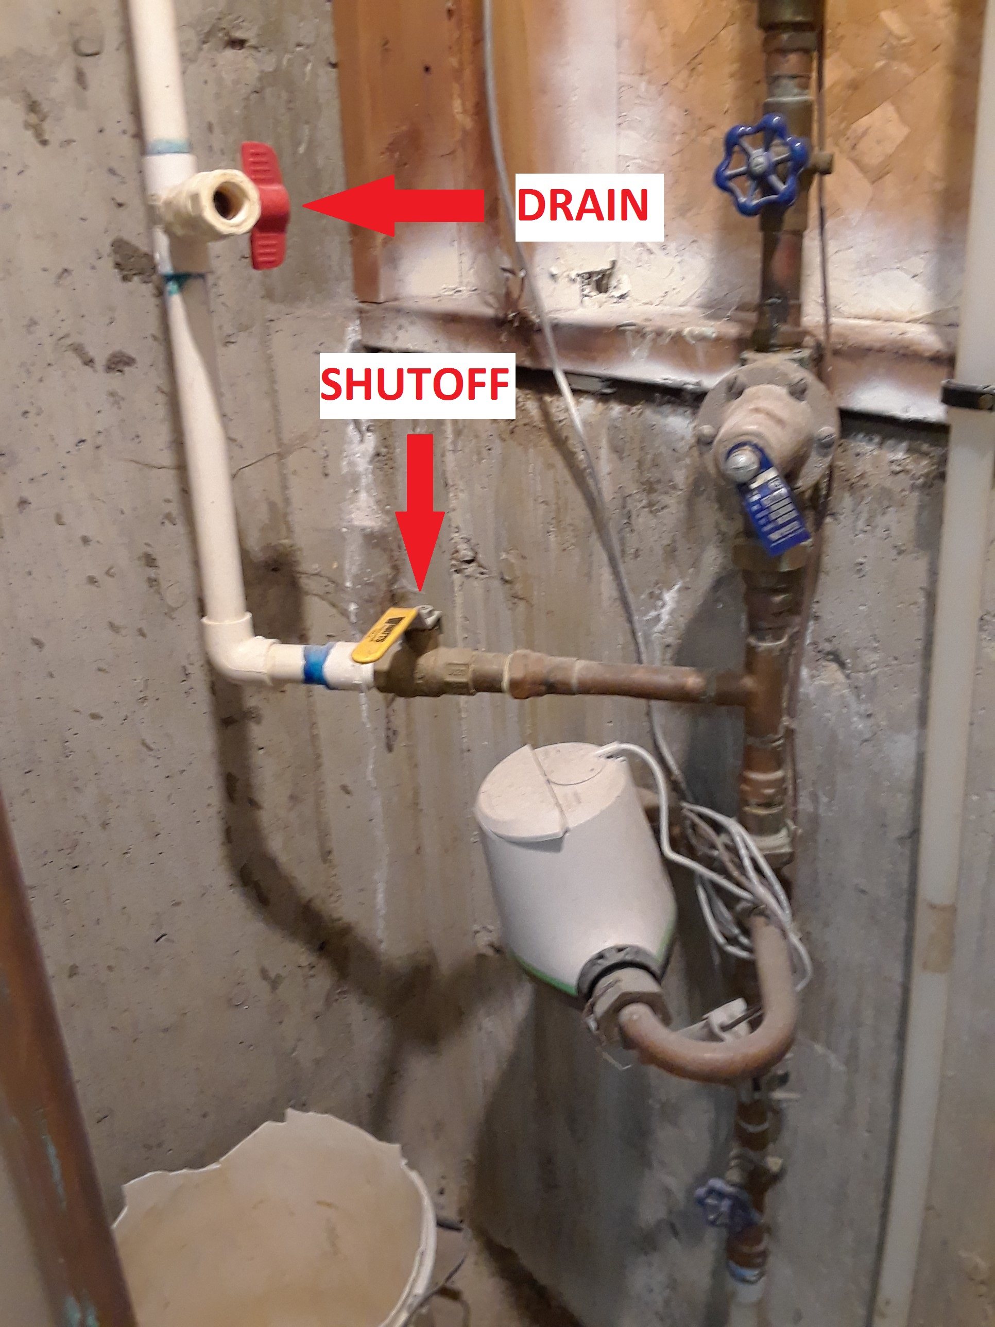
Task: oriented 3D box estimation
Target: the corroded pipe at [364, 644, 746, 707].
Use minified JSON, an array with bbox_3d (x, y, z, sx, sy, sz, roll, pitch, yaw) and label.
[{"bbox_3d":[0.040,0.009,0.764,0.256,0.034,0.034,3,19,12],"label":"corroded pipe"}]

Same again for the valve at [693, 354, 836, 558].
[{"bbox_3d":[0.150,-0.110,0.644,0.086,0.117,0.142,4,19,18],"label":"valve"}]

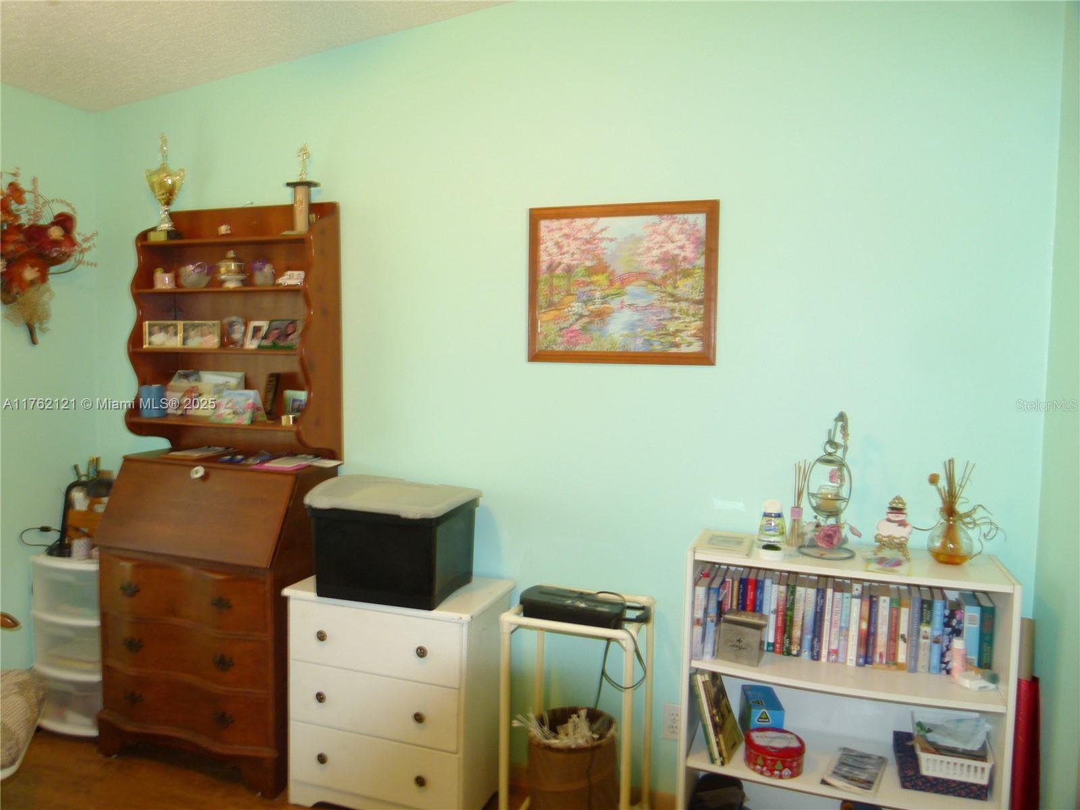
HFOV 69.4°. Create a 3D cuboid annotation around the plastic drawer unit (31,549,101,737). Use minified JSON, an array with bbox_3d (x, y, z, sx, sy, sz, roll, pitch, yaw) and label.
[{"bbox_3d":[-1.663,0.865,2.963,0.345,0.628,0.375,2,4,20],"label":"plastic drawer unit"}]

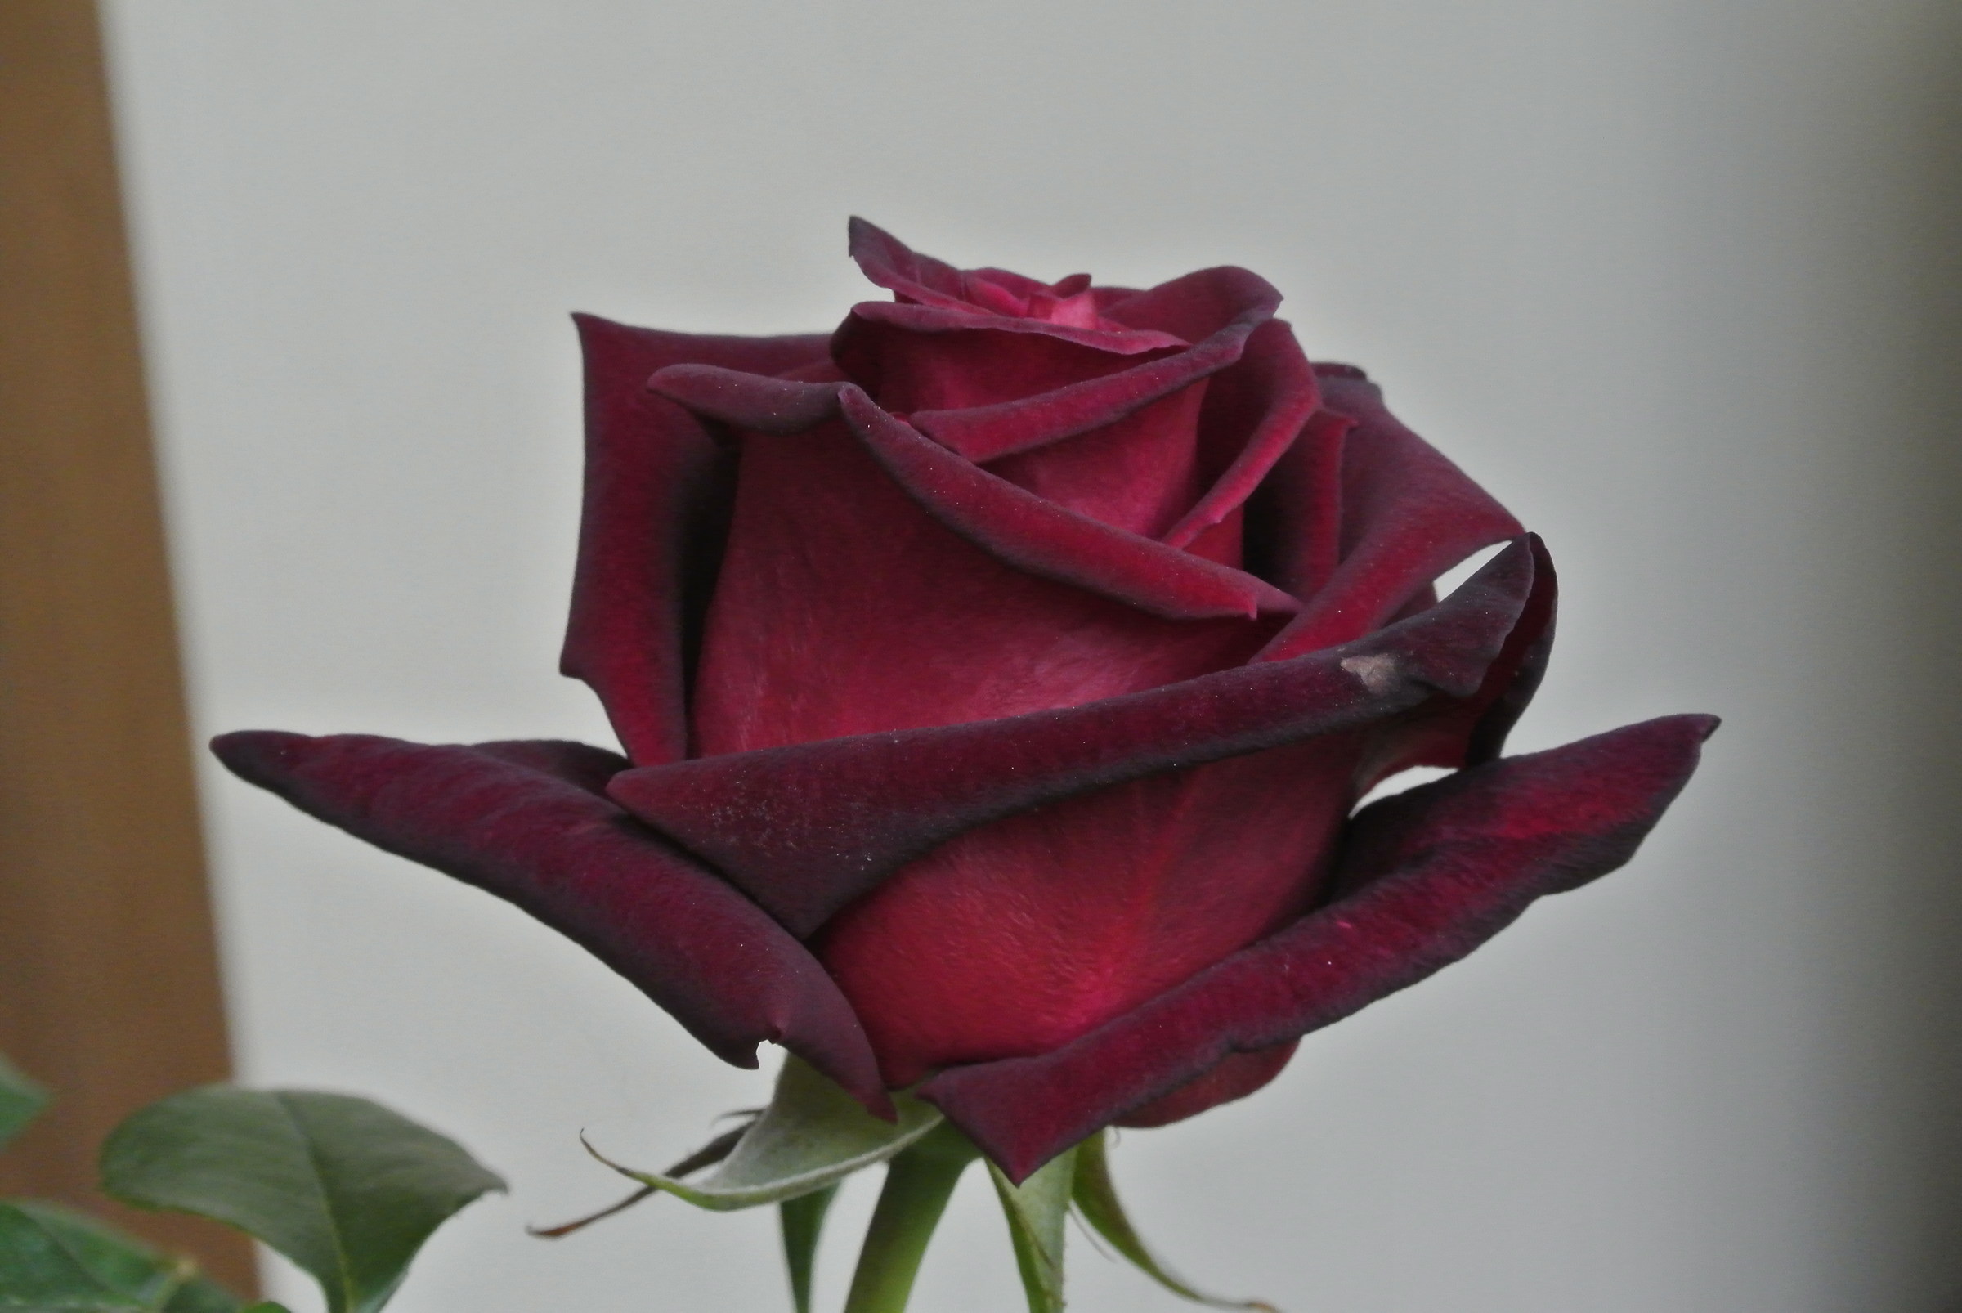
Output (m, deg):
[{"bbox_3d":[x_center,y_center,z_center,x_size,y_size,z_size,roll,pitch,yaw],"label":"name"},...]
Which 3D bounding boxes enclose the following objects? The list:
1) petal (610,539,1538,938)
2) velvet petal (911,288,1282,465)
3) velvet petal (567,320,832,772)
[{"bbox_3d":[0.006,0.006,0.302,0.062,0.024,0.022,-4,18,-5],"label":"petal"},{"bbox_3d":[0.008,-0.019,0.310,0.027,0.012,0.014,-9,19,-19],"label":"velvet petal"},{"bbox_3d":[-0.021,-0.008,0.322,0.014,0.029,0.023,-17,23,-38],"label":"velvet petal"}]

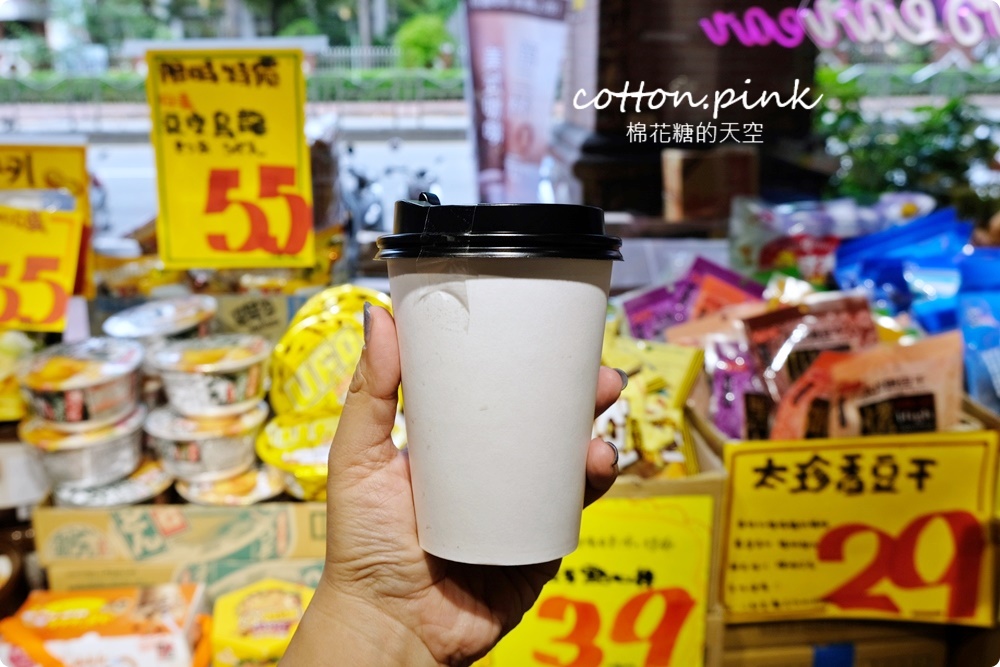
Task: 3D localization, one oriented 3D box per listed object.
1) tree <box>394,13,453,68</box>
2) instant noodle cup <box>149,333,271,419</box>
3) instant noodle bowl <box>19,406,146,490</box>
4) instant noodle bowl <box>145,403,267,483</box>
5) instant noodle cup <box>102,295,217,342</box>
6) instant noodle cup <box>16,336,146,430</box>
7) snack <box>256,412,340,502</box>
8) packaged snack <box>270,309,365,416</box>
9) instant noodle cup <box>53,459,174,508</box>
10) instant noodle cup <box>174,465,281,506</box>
[{"bbox_3d":[-2.550,-9.532,25.000,1.950,2.200,1.950,0,20,0],"label":"tree"},{"bbox_3d":[-0.357,0.055,0.943,0.141,0.067,0.141,1,19,0],"label":"instant noodle cup"},{"bbox_3d":[-0.528,0.141,0.964,0.141,0.067,0.141,2,23,-1],"label":"instant noodle bowl"},{"bbox_3d":[-0.359,0.136,0.933,0.141,0.076,0.141,0,20,0],"label":"instant noodle bowl"},{"bbox_3d":[-0.445,0.007,1.008,0.144,0.068,0.144,-4,23,0],"label":"instant noodle cup"},{"bbox_3d":[-0.524,0.067,0.957,0.141,0.067,0.141,1,26,0],"label":"instant noodle cup"},{"bbox_3d":[-0.238,0.179,1.021,0.178,0.066,0.178,0,20,0],"label":"snack"},{"bbox_3d":[-0.203,0.062,0.978,0.175,0.175,0.064,0,-17,2],"label":"packaged snack"},{"bbox_3d":[-0.495,0.224,0.978,0.141,0.076,0.141,0,20,0],"label":"instant noodle cup"},{"bbox_3d":[-0.350,0.226,0.988,0.141,0.076,0.141,0,20,0],"label":"instant noodle cup"}]

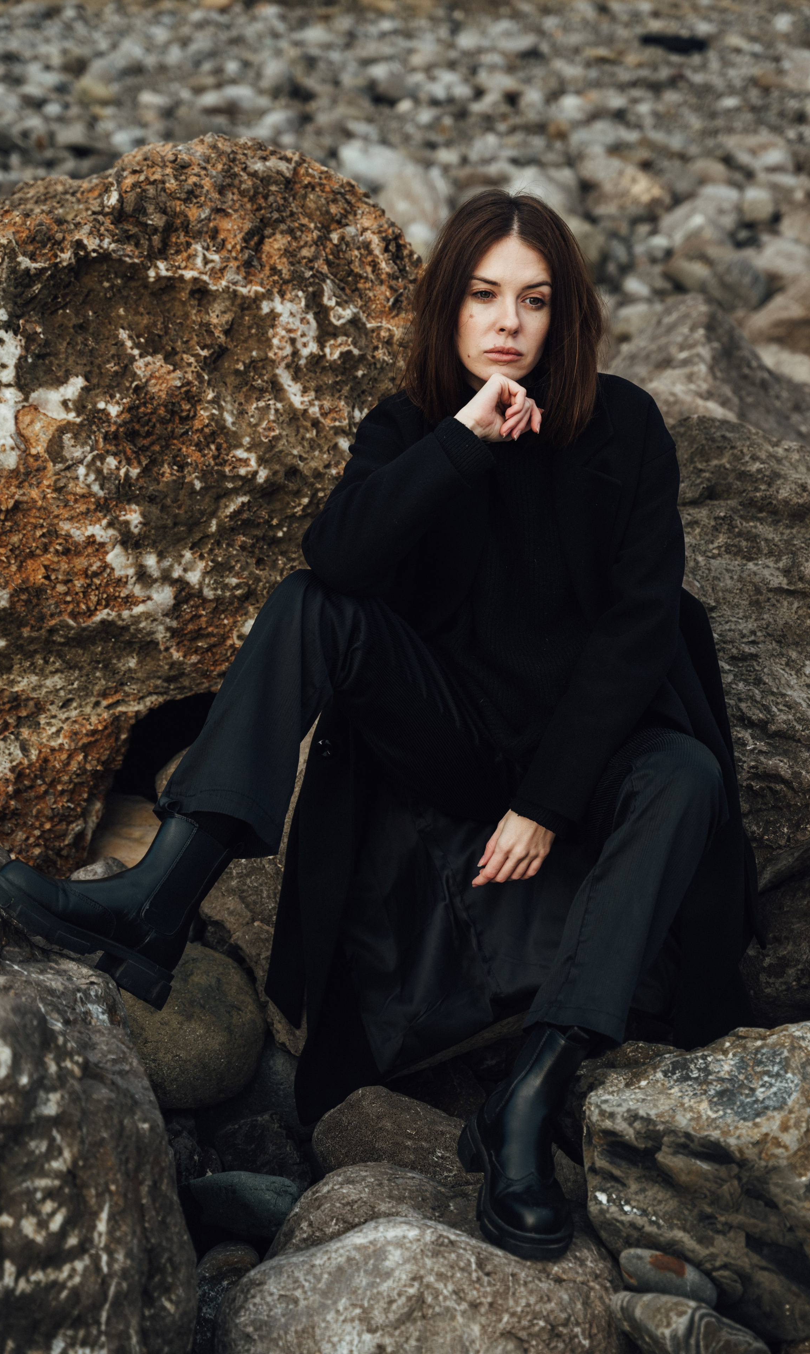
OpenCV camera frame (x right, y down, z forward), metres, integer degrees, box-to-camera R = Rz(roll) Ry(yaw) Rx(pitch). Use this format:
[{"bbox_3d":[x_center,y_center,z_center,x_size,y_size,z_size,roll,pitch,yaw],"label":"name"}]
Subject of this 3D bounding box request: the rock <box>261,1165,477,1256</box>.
[{"bbox_3d":[-0.030,0.649,2.660,0.280,0.180,0.240,0,13,0],"label":"rock"}]

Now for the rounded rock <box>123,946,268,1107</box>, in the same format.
[{"bbox_3d":[-0.270,0.436,2.820,0.205,0.200,0.200,0,13,0],"label":"rounded rock"}]

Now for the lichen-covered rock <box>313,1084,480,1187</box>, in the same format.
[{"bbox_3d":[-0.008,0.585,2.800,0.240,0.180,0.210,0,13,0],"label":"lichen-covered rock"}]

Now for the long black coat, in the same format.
[{"bbox_3d":[0.139,0.069,2.910,0.620,0.890,0.600,1,13,3],"label":"long black coat"}]

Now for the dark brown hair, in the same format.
[{"bbox_3d":[0.127,-0.453,2.870,0.250,0.320,0.240,1,13,-16],"label":"dark brown hair"}]

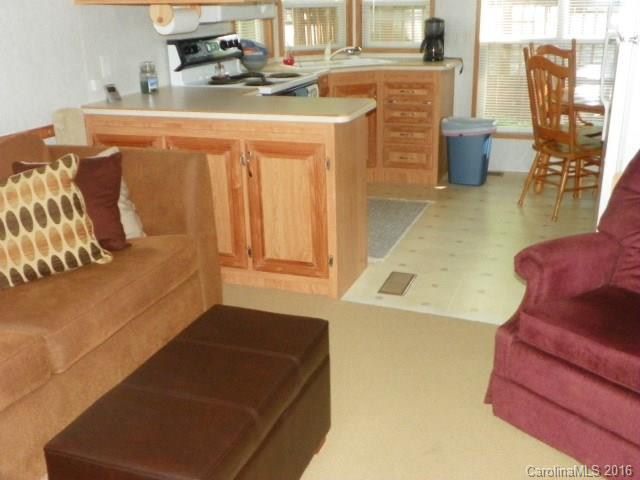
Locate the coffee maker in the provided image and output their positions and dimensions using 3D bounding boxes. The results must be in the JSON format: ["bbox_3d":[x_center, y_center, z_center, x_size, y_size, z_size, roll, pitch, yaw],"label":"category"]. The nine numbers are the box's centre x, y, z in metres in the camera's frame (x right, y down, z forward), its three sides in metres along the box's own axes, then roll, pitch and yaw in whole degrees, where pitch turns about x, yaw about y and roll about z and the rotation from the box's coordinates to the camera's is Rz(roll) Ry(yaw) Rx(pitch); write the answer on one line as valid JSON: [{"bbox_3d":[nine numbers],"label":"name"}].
[{"bbox_3d":[0.891,-1.593,5.739,0.191,0.338,0.157,-18,24,-40],"label":"coffee maker"}]

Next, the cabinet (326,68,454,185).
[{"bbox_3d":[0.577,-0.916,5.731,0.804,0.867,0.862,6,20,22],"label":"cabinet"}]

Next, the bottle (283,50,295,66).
[{"bbox_3d":[-0.260,-1.490,5.879,0.083,0.132,0.073,-4,19,-7],"label":"bottle"}]

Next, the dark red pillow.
[{"bbox_3d":[-1.061,-0.150,3.081,0.441,0.421,0.147,-4,-17,-17],"label":"dark red pillow"}]

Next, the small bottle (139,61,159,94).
[{"bbox_3d":[-1.031,-0.976,4.351,0.106,0.176,0.106,-7,19,-13],"label":"small bottle"}]

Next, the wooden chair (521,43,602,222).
[{"bbox_3d":[1.636,-0.706,4.705,0.519,1.058,0.441,-8,20,-18],"label":"wooden chair"}]

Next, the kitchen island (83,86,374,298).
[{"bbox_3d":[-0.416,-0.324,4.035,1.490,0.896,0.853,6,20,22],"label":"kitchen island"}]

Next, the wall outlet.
[{"bbox_3d":[-1.202,-0.966,4.038,0.010,0.115,0.071,6,20,22],"label":"wall outlet"}]

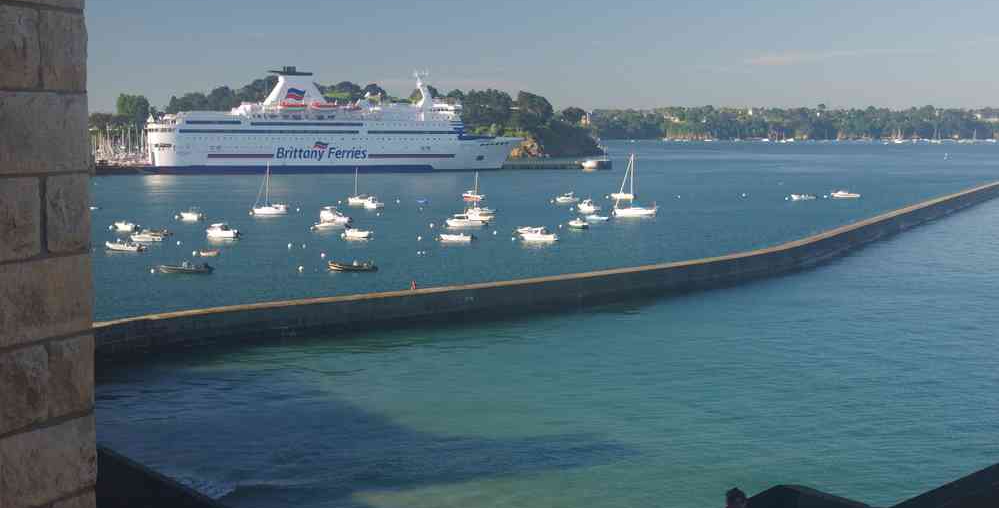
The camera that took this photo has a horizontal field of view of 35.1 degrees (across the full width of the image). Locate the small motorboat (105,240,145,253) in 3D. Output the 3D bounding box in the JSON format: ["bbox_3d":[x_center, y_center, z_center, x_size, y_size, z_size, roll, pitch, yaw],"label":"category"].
[{"bbox_3d":[-51.730,-1.120,218.500,5.500,1.410,2.000,2,5,18],"label":"small motorboat"}]

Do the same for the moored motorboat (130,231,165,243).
[{"bbox_3d":[-51.032,-2.522,230.024,4.734,1.363,1.900,0,4,3],"label":"moored motorboat"}]

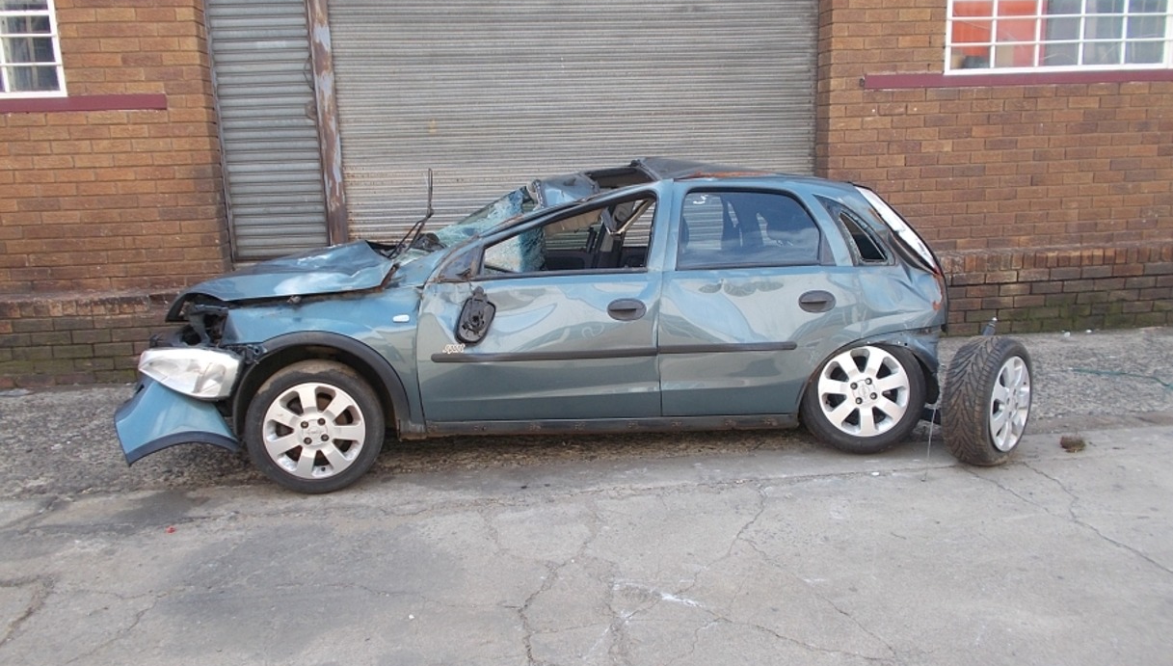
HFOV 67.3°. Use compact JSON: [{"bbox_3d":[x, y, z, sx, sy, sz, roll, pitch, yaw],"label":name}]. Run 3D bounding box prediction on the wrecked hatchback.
[{"bbox_3d":[-0.129,-0.181,4.597,3.910,1.410,1.720,-1,10,-5],"label":"wrecked hatchback"}]

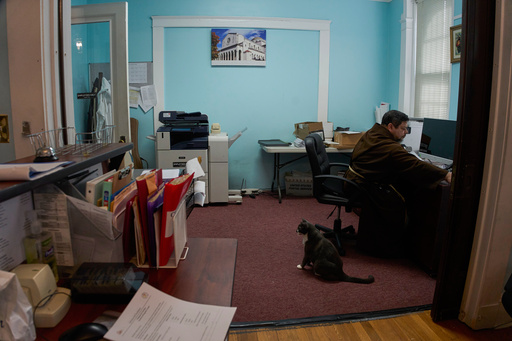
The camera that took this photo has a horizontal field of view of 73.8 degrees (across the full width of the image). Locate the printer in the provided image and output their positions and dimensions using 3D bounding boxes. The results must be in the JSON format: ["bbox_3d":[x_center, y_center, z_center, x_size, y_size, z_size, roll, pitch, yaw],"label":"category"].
[{"bbox_3d":[-0.804,-0.194,4.550,0.860,1.140,0.660,-1,10,-5],"label":"printer"}]

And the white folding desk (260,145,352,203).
[{"bbox_3d":[0.961,0.001,4.715,1.800,0.730,0.750,-1,10,-5],"label":"white folding desk"}]

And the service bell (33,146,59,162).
[{"bbox_3d":[-0.740,-0.058,1.200,0.085,0.060,0.085,-1,10,-5],"label":"service bell"}]

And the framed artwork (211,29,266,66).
[{"bbox_3d":[-0.238,-1.685,4.679,0.765,0.515,0.030,-1,10,-5],"label":"framed artwork"}]

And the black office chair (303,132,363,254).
[{"bbox_3d":[0.778,0.166,3.025,0.640,0.980,0.620,4,11,21],"label":"black office chair"}]

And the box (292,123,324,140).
[{"bbox_3d":[0.725,-0.523,4.715,0.380,0.280,0.320,-1,10,-5],"label":"box"}]

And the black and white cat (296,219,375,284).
[{"bbox_3d":[0.558,0.569,2.448,0.520,0.380,0.210,5,11,24],"label":"black and white cat"}]

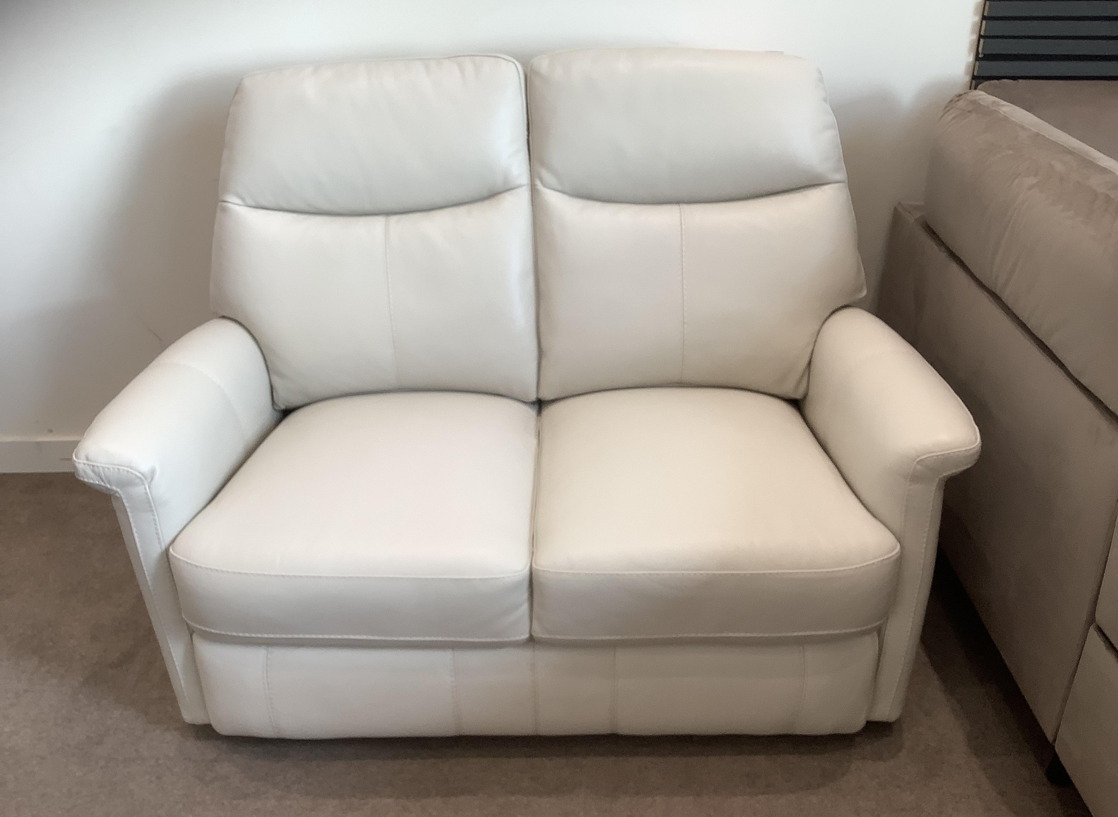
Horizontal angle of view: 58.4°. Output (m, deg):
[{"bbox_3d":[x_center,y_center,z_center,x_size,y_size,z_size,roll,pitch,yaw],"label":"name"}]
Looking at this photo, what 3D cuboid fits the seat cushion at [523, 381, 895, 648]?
[{"bbox_3d":[0.244,0.158,1.874,0.575,0.220,0.580,-1,29,0],"label":"seat cushion"}]

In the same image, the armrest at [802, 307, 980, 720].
[{"bbox_3d":[0.573,0.129,1.950,0.185,0.600,0.690,-1,29,0],"label":"armrest"}]

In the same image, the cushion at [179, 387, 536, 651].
[{"bbox_3d":[-0.329,0.163,1.874,0.575,0.220,0.580,-1,29,0],"label":"cushion"}]

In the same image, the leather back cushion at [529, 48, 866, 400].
[{"bbox_3d":[0.269,-0.353,2.040,0.620,0.670,0.220,-1,10,0],"label":"leather back cushion"}]

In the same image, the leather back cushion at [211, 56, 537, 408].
[{"bbox_3d":[-0.355,-0.348,2.040,0.620,0.670,0.220,-1,10,0],"label":"leather back cushion"}]

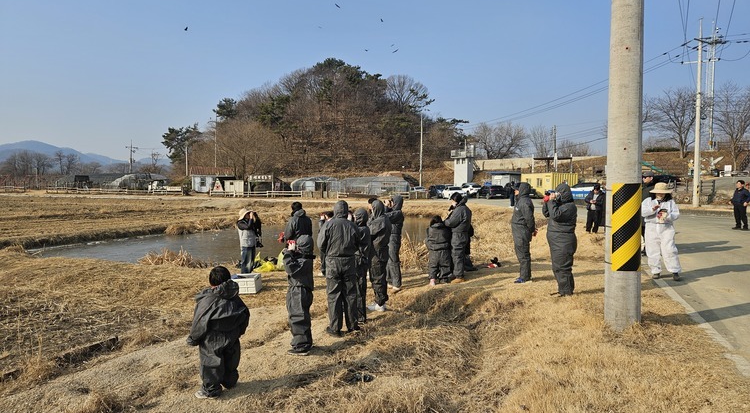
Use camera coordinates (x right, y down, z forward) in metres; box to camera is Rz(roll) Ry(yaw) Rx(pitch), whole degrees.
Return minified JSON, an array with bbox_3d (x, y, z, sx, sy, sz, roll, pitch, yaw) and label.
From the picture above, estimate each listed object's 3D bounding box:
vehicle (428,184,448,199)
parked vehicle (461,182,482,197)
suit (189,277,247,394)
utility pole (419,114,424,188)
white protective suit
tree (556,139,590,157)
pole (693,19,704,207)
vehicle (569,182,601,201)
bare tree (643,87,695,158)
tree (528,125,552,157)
[{"bbox_3d":[7.795,-1.745,58.000,1.870,1.650,4.600,-1,3,-17],"label":"vehicle"},{"bbox_3d":[11.300,-1.950,61.000,1.830,1.650,4.400,-1,3,-18],"label":"parked vehicle"},{"bbox_3d":[-1.402,1.160,4.450,0.520,1.040,0.400,-3,4,-42],"label":"suit"},{"bbox_3d":[6.530,-7.442,70.000,0.350,11.200,0.350,0,3,0],"label":"utility pole"},{"bbox_3d":[4.733,0.480,8.250,0.640,1.320,0.420,1,3,25],"label":"white protective suit"},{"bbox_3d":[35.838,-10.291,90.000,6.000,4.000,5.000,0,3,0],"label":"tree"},{"bbox_3d":[20.461,-5.877,31.500,0.450,11.800,0.450,0,3,0],"label":"pole"},{"bbox_3d":[21.854,-1.617,52.000,4.600,1.650,1.850,1,3,17],"label":"vehicle"},{"bbox_3d":[32.443,-8.991,54.000,5.800,7.300,5.500,0,3,0],"label":"bare tree"},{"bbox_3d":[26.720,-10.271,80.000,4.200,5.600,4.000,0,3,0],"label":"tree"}]

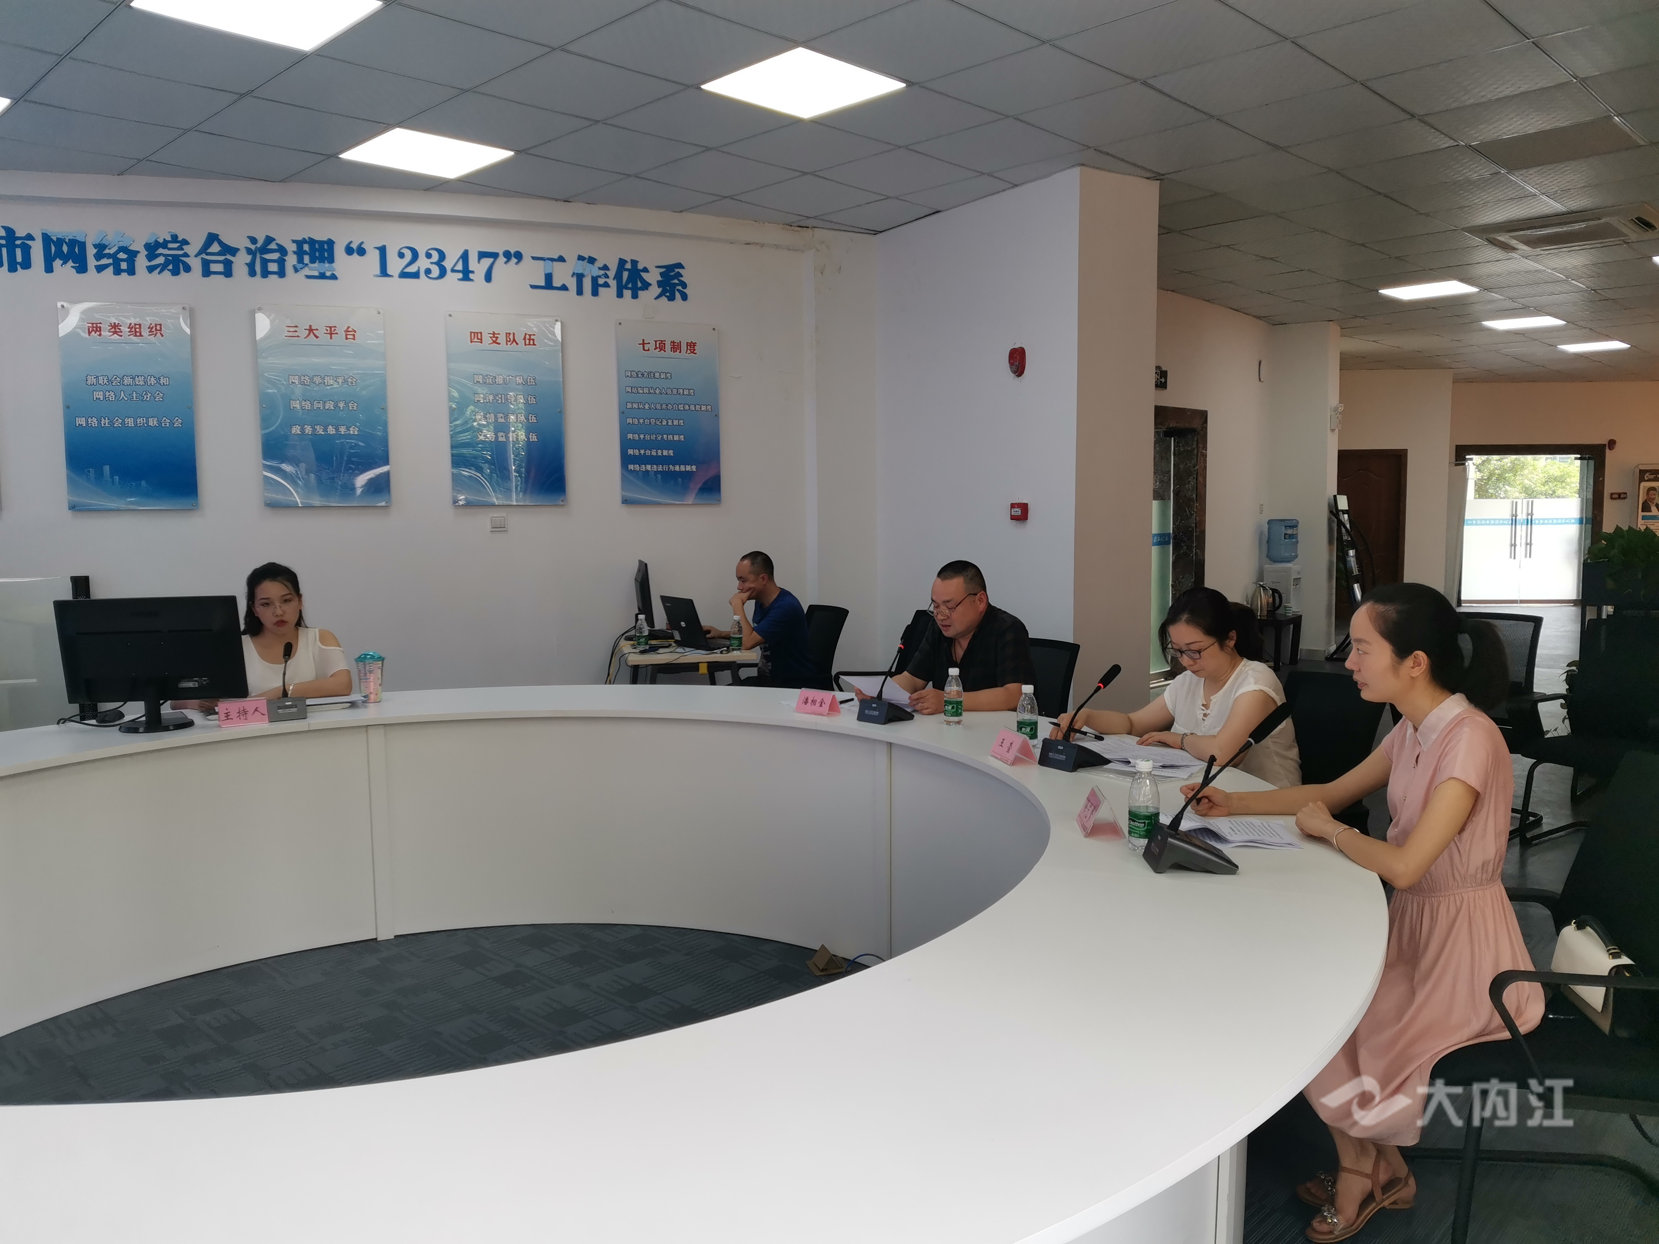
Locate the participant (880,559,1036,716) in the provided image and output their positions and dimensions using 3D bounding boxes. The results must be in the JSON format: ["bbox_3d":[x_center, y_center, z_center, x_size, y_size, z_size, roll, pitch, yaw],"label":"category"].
[{"bbox_3d":[0.481,0.408,4.379,0.570,1.240,0.680,4,7,44],"label":"participant"}]

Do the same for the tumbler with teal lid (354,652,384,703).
[{"bbox_3d":[-1.661,0.201,4.513,0.106,0.175,0.106,-1,5,0],"label":"tumbler with teal lid"}]

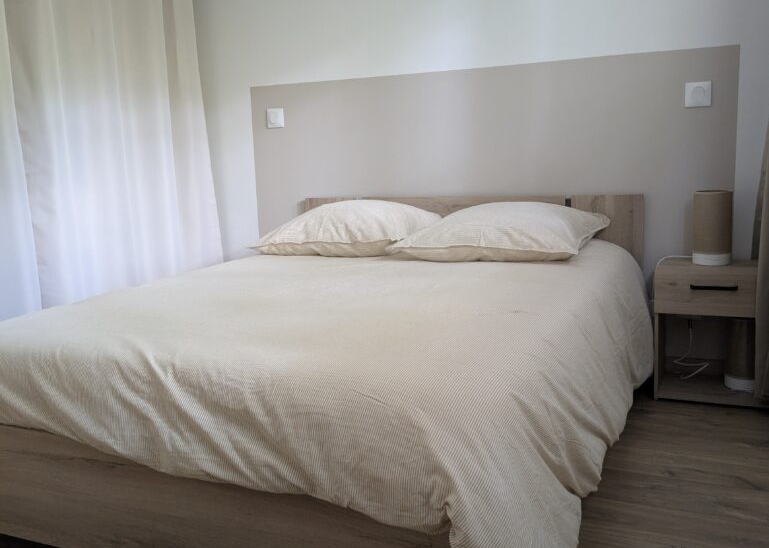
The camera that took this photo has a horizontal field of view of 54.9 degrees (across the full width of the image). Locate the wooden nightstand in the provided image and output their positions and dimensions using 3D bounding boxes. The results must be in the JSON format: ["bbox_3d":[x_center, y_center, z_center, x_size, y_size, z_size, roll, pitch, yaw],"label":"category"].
[{"bbox_3d":[1.175,0.201,2.652,0.362,0.490,0.230,2,9,24],"label":"wooden nightstand"}]

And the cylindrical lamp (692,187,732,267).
[{"bbox_3d":[1.146,-0.162,2.583,0.124,0.248,0.124,2,9,24],"label":"cylindrical lamp"}]

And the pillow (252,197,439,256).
[{"bbox_3d":[-0.075,-0.181,2.785,0.630,0.175,0.580,2,9,24],"label":"pillow"}]

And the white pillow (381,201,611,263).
[{"bbox_3d":[0.404,-0.159,2.546,0.640,0.175,0.600,2,9,24],"label":"white pillow"}]

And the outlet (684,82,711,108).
[{"bbox_3d":[1.133,-0.648,2.672,0.085,0.085,0.013,2,9,24],"label":"outlet"}]

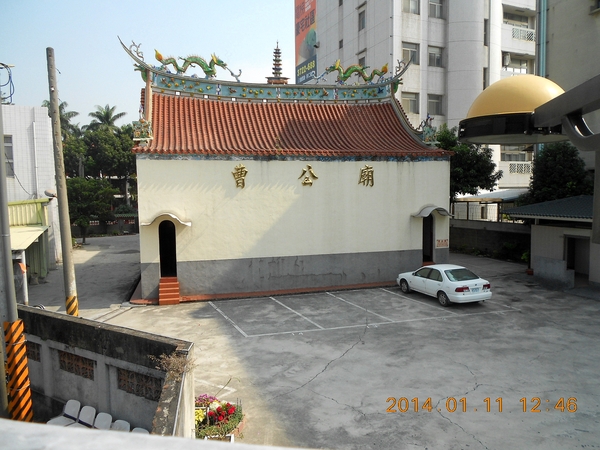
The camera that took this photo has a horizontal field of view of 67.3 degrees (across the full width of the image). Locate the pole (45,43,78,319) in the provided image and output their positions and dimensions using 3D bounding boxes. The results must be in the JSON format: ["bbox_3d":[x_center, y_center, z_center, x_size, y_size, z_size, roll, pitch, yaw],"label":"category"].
[{"bbox_3d":[-6.165,-0.396,11.769,0.300,8.200,0.300,-2,5,0],"label":"pole"}]

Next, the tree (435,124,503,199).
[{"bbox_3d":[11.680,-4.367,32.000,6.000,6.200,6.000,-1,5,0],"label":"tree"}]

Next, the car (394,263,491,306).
[{"bbox_3d":[5.840,2.320,18.850,1.720,1.400,4.350,-2,5,-22],"label":"car"}]

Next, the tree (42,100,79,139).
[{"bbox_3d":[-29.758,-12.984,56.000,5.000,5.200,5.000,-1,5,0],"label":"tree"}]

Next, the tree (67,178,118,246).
[{"bbox_3d":[-18.500,-1.192,39.800,4.900,5.900,4.900,-1,5,0],"label":"tree"}]

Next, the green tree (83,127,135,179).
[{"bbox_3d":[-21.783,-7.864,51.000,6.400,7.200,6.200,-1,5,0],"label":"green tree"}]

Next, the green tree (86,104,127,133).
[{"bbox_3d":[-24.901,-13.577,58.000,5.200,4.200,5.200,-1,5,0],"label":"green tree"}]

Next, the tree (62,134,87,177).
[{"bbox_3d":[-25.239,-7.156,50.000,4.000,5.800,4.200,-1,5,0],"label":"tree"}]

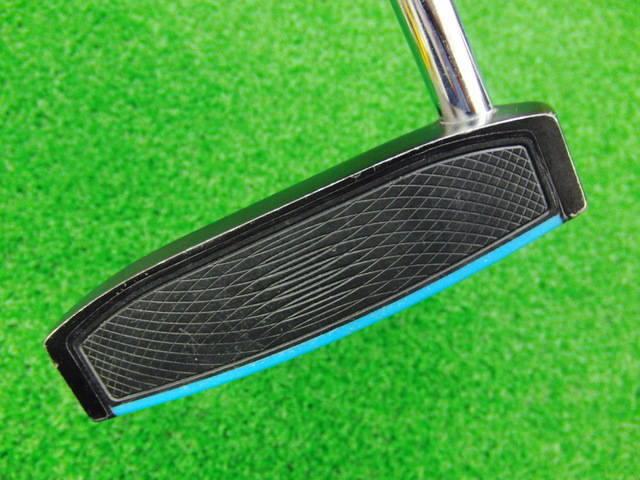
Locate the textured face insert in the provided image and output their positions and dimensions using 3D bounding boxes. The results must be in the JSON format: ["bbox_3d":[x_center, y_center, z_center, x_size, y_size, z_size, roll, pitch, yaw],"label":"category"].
[{"bbox_3d":[-0.002,0.007,0.129,0.090,0.005,0.021,-24,106,5],"label":"textured face insert"}]

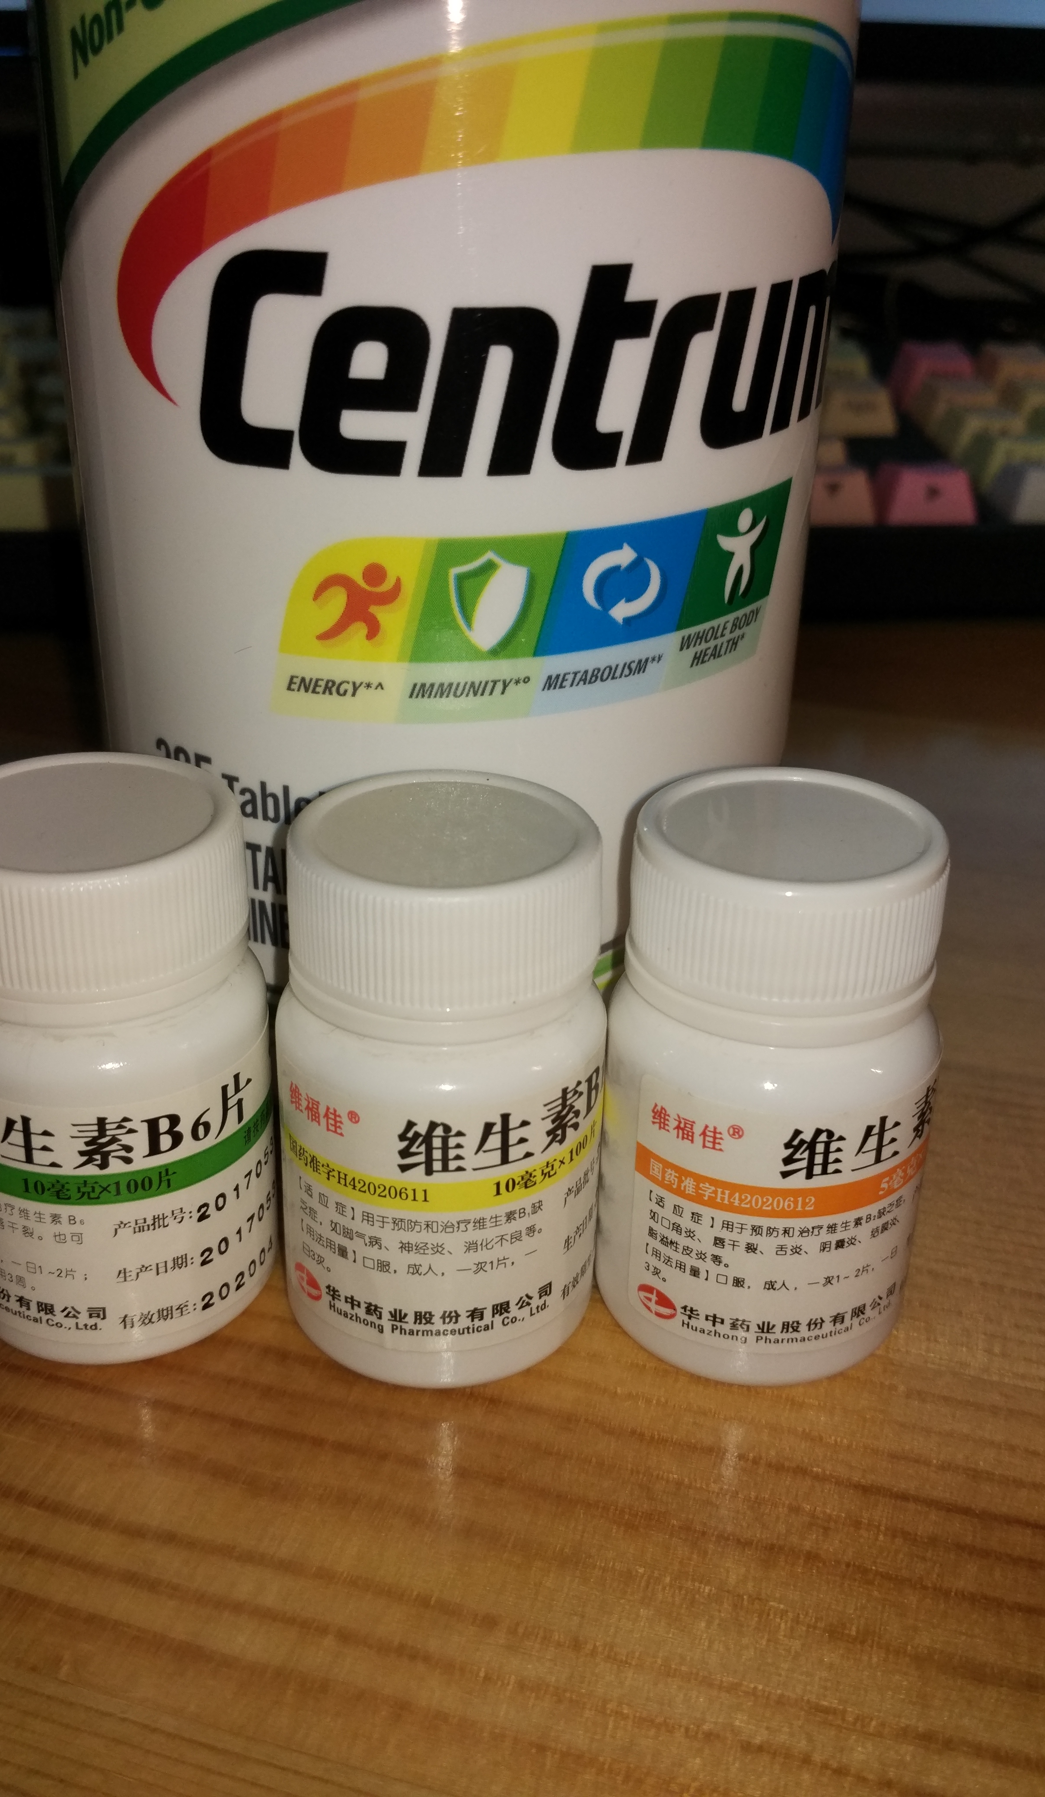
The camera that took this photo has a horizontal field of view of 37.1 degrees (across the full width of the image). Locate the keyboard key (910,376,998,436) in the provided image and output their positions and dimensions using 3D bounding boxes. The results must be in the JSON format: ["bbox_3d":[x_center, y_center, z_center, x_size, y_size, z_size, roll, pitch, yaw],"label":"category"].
[{"bbox_3d":[0.096,-0.109,0.346,0.018,0.011,0.018,-1,33,-4],"label":"keyboard key"}]

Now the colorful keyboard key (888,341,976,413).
[{"bbox_3d":[0.095,-0.121,0.361,0.018,0.011,0.018,-1,33,-4],"label":"colorful keyboard key"}]

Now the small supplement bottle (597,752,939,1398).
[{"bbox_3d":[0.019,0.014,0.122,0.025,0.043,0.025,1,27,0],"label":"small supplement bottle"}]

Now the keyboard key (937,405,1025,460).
[{"bbox_3d":[0.097,-0.099,0.330,0.018,0.010,0.018,-1,33,-4],"label":"keyboard key"}]

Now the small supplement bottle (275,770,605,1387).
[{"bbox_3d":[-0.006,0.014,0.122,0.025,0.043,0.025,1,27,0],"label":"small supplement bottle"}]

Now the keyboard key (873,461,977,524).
[{"bbox_3d":[0.076,-0.078,0.296,0.018,0.011,0.018,-1,33,-4],"label":"keyboard key"}]

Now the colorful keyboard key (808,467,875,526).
[{"bbox_3d":[0.057,-0.078,0.295,0.018,0.011,0.018,-1,33,-4],"label":"colorful keyboard key"}]

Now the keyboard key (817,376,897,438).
[{"bbox_3d":[0.072,-0.109,0.344,0.018,0.011,0.018,-1,33,-4],"label":"keyboard key"}]

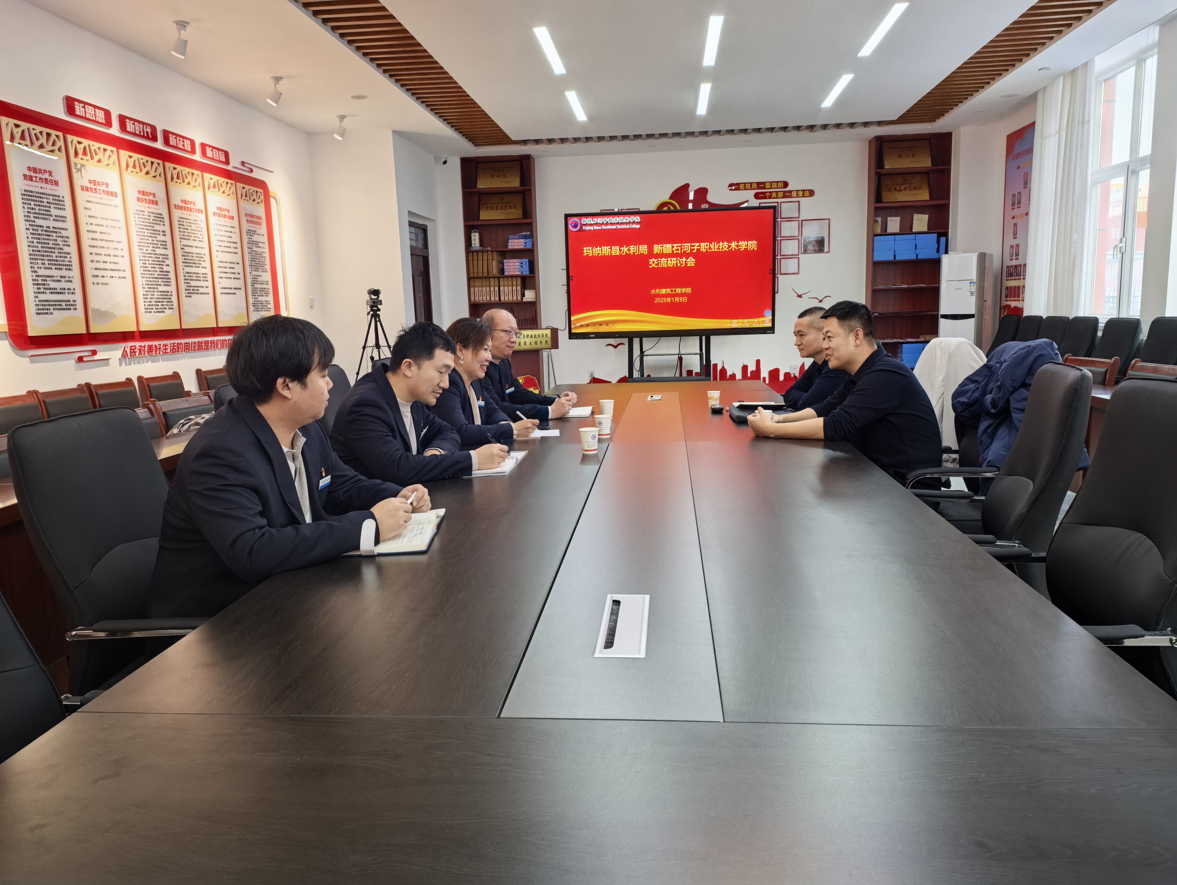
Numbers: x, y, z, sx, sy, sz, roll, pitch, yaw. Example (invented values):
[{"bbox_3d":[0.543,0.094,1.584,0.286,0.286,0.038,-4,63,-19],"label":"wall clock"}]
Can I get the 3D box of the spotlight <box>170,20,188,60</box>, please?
[{"bbox_3d":[-2.641,-2.605,5.284,0.110,0.235,0.105,-1,9,6],"label":"spotlight"}]

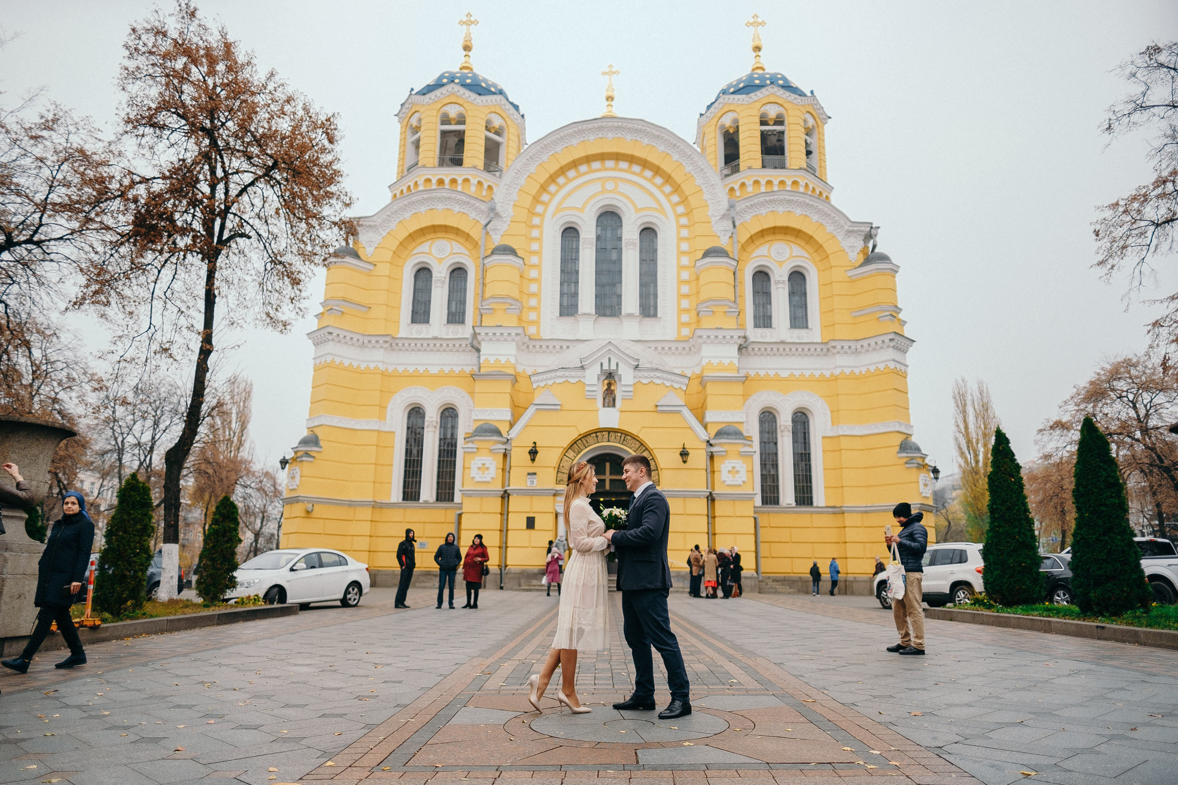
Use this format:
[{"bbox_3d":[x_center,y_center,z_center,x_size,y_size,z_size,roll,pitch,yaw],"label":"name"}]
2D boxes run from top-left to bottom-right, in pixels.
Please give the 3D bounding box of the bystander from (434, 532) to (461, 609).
[{"bbox_3d":[-3.338,4.233,18.752,0.620,1.740,0.360,2,-13,-7],"label":"bystander"}]

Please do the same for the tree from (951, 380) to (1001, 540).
[{"bbox_3d":[38.633,8.466,77.689,4.900,20.290,4.900,1,-12,1],"label":"tree"}]

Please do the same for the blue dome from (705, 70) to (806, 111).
[{"bbox_3d":[9.146,-15.765,42.229,6.000,3.400,6.000,1,-12,2],"label":"blue dome"}]

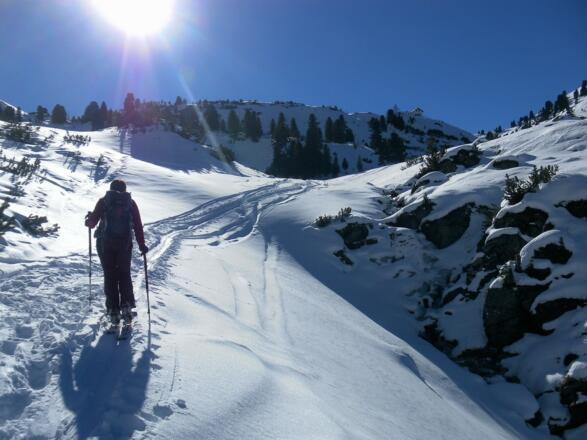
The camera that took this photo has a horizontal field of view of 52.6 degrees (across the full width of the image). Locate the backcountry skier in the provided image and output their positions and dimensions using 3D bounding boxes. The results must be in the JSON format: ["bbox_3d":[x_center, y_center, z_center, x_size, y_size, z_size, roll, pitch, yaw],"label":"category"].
[{"bbox_3d":[-2.118,0.377,7.100,0.760,1.710,0.750,1,-5,-13],"label":"backcountry skier"}]

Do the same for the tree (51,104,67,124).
[{"bbox_3d":[-69.304,-31.113,175.000,4.600,6.100,4.600,0,-5,0],"label":"tree"}]

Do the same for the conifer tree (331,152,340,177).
[{"bbox_3d":[9.555,-12.513,135.000,2.300,5.800,2.300,0,-5,0],"label":"conifer tree"}]

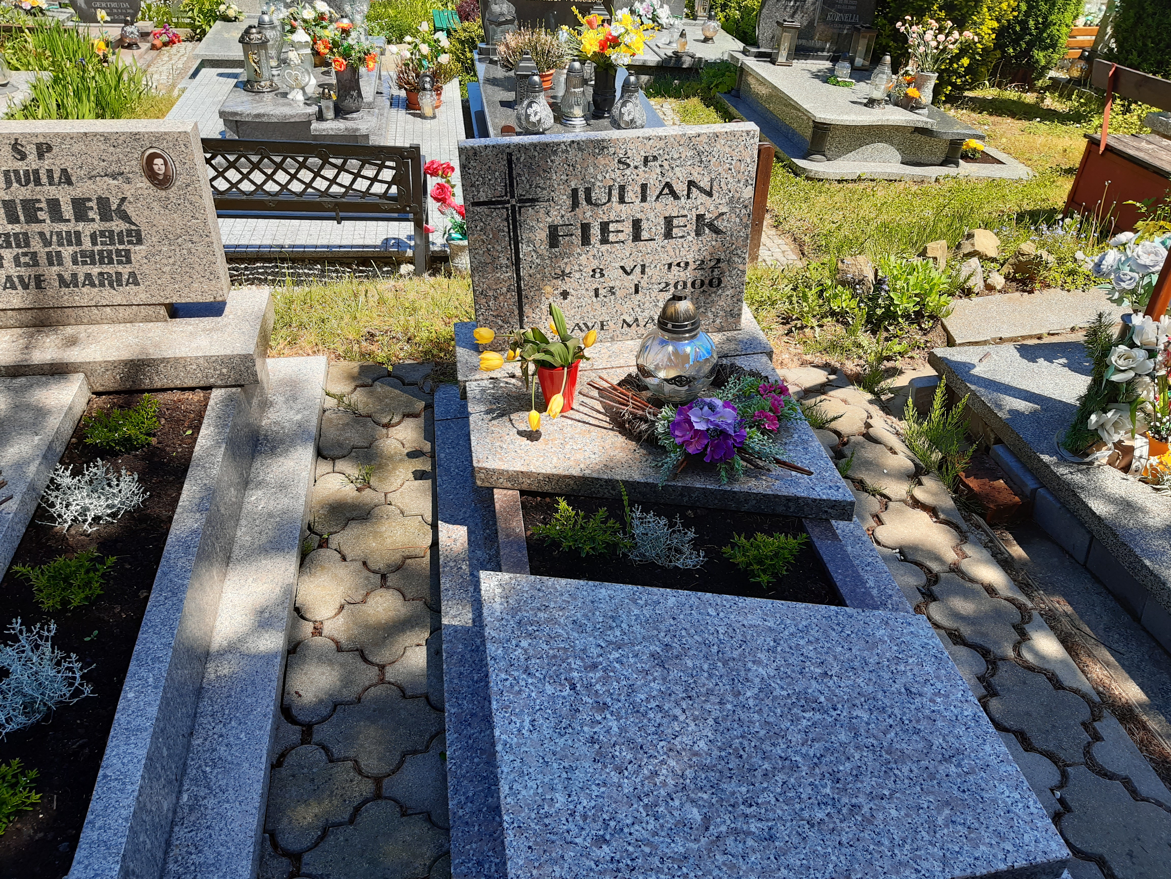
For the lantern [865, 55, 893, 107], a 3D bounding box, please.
[{"bbox_3d":[1.806,-2.204,5.394,0.147,0.296,0.147,-6,36,-8],"label":"lantern"}]

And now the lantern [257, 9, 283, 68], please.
[{"bbox_3d":[-1.846,-2.338,5.151,0.150,0.310,0.150,-5,36,-7],"label":"lantern"}]

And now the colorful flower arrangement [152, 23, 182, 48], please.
[{"bbox_3d":[-3.063,-2.943,6.423,0.225,0.165,0.190,-6,35,-7],"label":"colorful flower arrangement"}]

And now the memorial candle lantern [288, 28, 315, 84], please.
[{"bbox_3d":[-1.369,-1.853,4.268,0.118,0.270,0.118,-6,35,-7],"label":"memorial candle lantern"}]

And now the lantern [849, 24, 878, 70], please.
[{"bbox_3d":[1.924,-2.718,6.100,0.122,0.270,0.122,-6,36,-8],"label":"lantern"}]

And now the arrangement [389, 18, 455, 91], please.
[{"bbox_3d":[-0.960,-2.263,5.198,0.395,0.370,0.355,-5,36,-7],"label":"arrangement"}]

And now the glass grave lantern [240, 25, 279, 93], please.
[{"bbox_3d":[-1.576,-1.832,4.239,0.160,0.272,0.155,-9,36,-11],"label":"glass grave lantern"}]

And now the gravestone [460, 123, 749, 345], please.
[{"bbox_3d":[0.068,-0.531,2.373,0.758,0.573,0.058,-6,35,-6],"label":"gravestone"}]

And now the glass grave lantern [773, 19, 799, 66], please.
[{"bbox_3d":[1.274,-2.515,5.578,0.115,0.260,0.115,-5,35,-6],"label":"glass grave lantern"}]

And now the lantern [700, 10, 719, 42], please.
[{"bbox_3d":[0.864,-2.846,6.060,0.120,0.205,0.120,-6,35,-7],"label":"lantern"}]

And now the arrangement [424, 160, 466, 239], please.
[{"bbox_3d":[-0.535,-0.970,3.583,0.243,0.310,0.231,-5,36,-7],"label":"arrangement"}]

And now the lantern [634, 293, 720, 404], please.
[{"bbox_3d":[0.243,-0.249,2.314,0.221,0.289,0.221,-5,36,-7],"label":"lantern"}]

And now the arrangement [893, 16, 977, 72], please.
[{"bbox_3d":[2.122,-2.401,5.366,0.485,0.300,0.412,-6,36,-8],"label":"arrangement"}]

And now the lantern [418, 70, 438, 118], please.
[{"bbox_3d":[-0.822,-1.794,4.594,0.100,0.228,0.100,-6,35,-7],"label":"lantern"}]

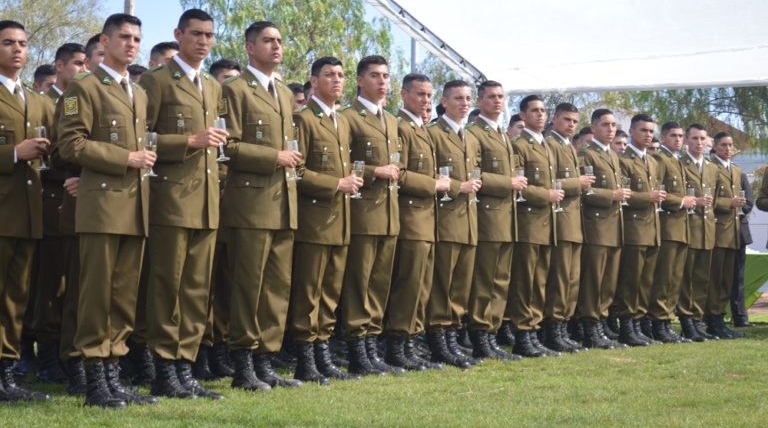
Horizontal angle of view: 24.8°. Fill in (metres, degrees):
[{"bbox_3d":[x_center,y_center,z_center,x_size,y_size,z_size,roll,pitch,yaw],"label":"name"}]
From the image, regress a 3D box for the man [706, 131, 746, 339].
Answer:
[{"bbox_3d":[2.941,0.174,15.000,0.380,1.764,0.500,-1,-2,44],"label":"man"}]

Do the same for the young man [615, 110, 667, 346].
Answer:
[{"bbox_3d":[1.941,0.112,13.134,0.420,1.725,0.520,1,0,33],"label":"young man"}]

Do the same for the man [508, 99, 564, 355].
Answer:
[{"bbox_3d":[1.024,0.076,11.734,0.420,1.749,0.520,1,0,32],"label":"man"}]

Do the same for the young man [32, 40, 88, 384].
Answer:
[{"bbox_3d":[-1.627,-0.010,8.950,0.380,1.737,0.500,0,-1,32],"label":"young man"}]

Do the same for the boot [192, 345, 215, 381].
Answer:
[{"bbox_3d":[-0.963,0.776,9.270,0.280,0.220,0.110,1,0,44],"label":"boot"}]

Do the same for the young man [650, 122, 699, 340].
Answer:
[{"bbox_3d":[2.264,0.132,13.634,0.420,1.697,0.520,1,0,32],"label":"young man"}]

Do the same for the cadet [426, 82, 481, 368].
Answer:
[{"bbox_3d":[0.435,0.048,10.850,0.380,1.761,0.500,0,-2,35],"label":"cadet"}]

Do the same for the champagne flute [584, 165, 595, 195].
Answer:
[{"bbox_3d":[1.433,-0.233,12.180,0.060,0.205,0.060,-2,-1,0],"label":"champagne flute"}]

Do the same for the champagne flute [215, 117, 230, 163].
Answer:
[{"bbox_3d":[-0.742,-0.340,8.000,0.060,0.200,0.060,-4,-1,0],"label":"champagne flute"}]

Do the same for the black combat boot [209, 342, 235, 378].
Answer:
[{"bbox_3d":[-0.865,0.772,9.420,0.280,0.220,0.110,1,0,32],"label":"black combat boot"}]

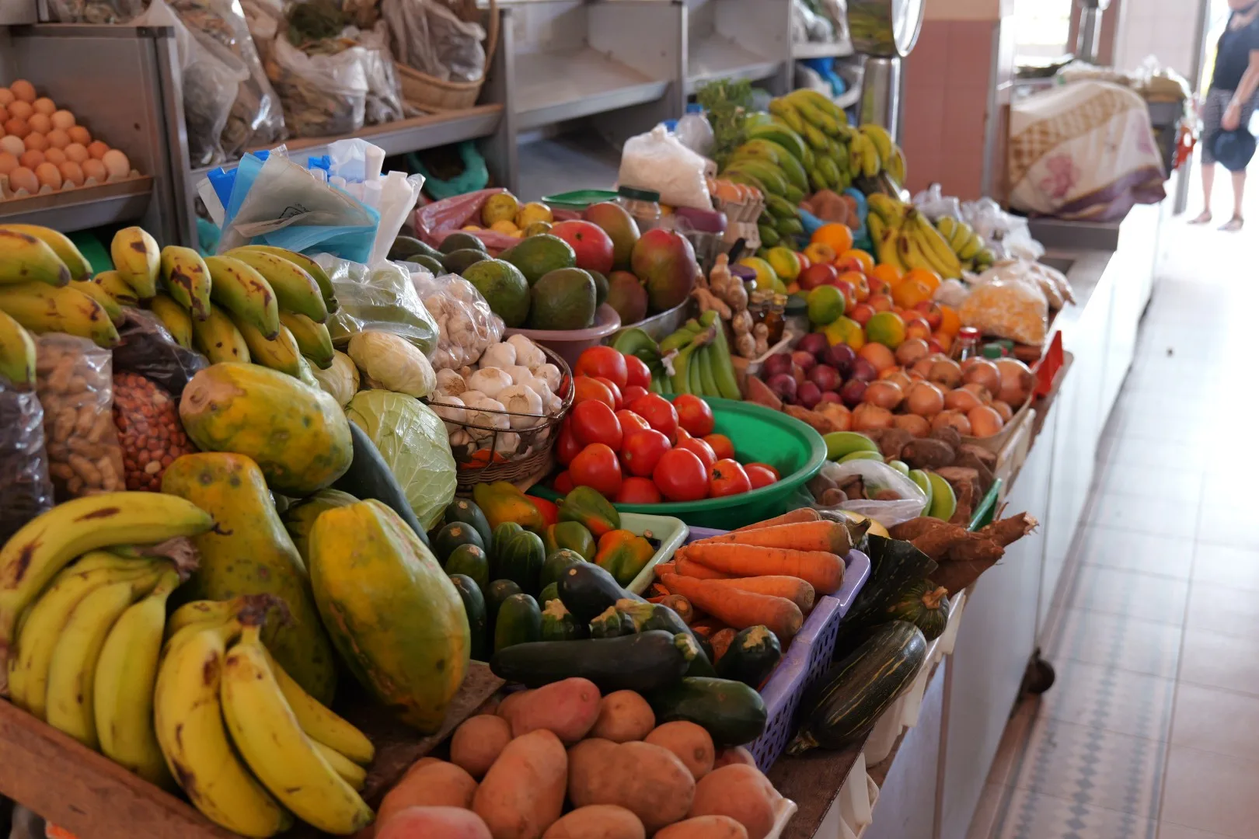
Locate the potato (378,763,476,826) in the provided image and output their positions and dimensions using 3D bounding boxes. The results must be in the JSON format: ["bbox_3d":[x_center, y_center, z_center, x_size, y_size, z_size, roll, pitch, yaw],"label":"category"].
[{"bbox_3d":[-0.175,0.329,1.120,0.090,0.066,0.078,-10,21,-25],"label":"potato"}]

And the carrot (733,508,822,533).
[{"bbox_3d":[0.148,0.132,1.497,0.155,0.035,0.035,-10,19,0],"label":"carrot"}]

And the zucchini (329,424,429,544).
[{"bbox_3d":[-0.290,0.072,1.430,0.062,0.210,0.062,-37,-1,31],"label":"zucchini"}]

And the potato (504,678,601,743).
[{"bbox_3d":[-0.071,0.268,1.190,0.100,0.060,0.063,-14,21,-15],"label":"potato"}]

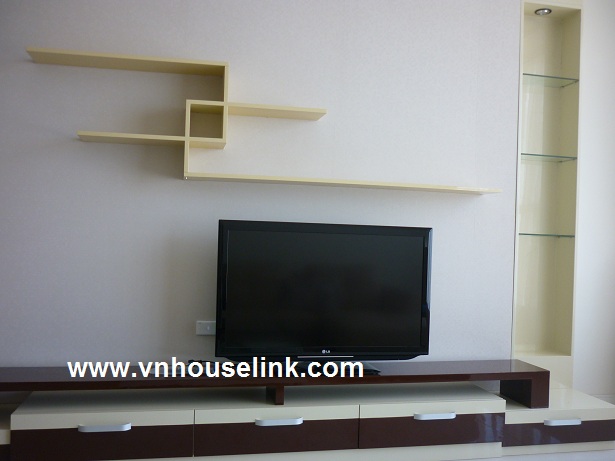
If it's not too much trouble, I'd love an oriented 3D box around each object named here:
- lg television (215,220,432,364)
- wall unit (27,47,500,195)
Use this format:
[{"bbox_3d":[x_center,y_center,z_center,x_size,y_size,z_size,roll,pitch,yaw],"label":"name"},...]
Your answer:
[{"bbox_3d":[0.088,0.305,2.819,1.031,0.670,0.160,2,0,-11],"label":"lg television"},{"bbox_3d":[-0.140,-0.517,2.958,2.366,0.560,0.200,2,0,-12],"label":"wall unit"}]

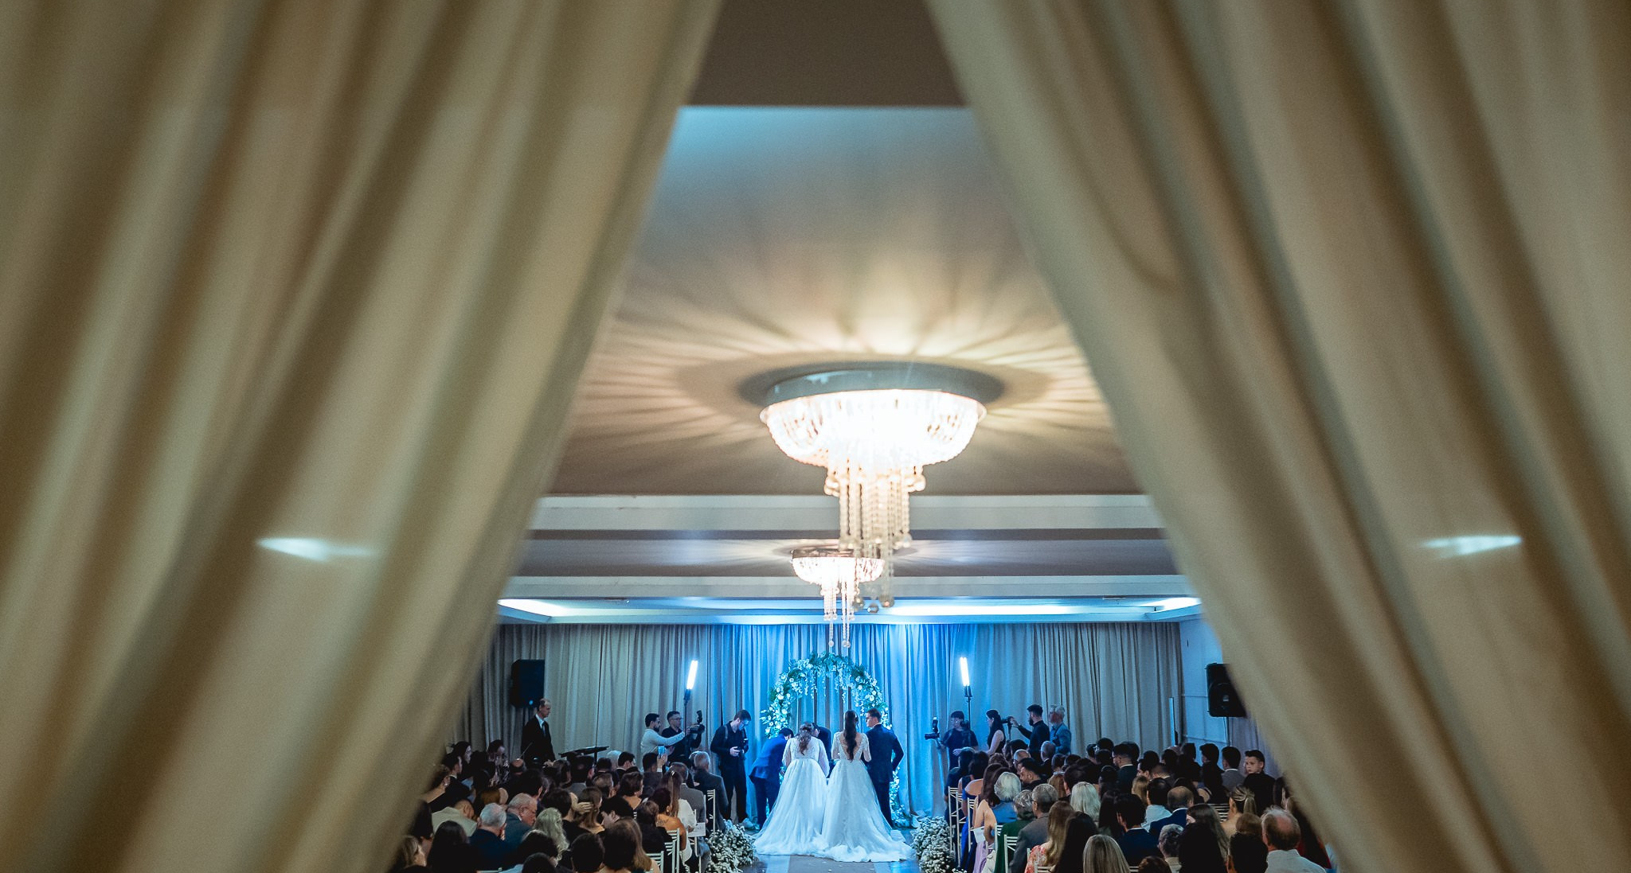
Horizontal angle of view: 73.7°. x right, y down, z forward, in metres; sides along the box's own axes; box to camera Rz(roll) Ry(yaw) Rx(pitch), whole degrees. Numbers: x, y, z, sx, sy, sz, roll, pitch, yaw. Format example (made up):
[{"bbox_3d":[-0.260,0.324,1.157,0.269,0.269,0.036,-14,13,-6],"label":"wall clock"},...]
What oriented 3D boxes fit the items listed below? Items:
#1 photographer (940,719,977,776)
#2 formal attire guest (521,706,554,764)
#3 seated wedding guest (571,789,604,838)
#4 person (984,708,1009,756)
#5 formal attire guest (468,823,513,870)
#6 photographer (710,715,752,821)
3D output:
[{"bbox_3d":[2.099,4.932,15.922,0.580,1.720,0.420,-7,-14,29],"label":"photographer"},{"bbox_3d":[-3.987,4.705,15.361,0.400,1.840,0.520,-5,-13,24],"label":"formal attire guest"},{"bbox_3d":[-2.165,3.941,10.196,0.480,1.280,0.780,-1,-12,6],"label":"seated wedding guest"},{"bbox_3d":[2.705,5.035,16.309,0.380,1.680,0.450,0,-12,-2],"label":"person"},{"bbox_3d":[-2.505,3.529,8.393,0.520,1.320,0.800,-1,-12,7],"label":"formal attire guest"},{"bbox_3d":[-1.314,5.136,16.793,0.560,1.740,0.420,10,-15,-37],"label":"photographer"}]

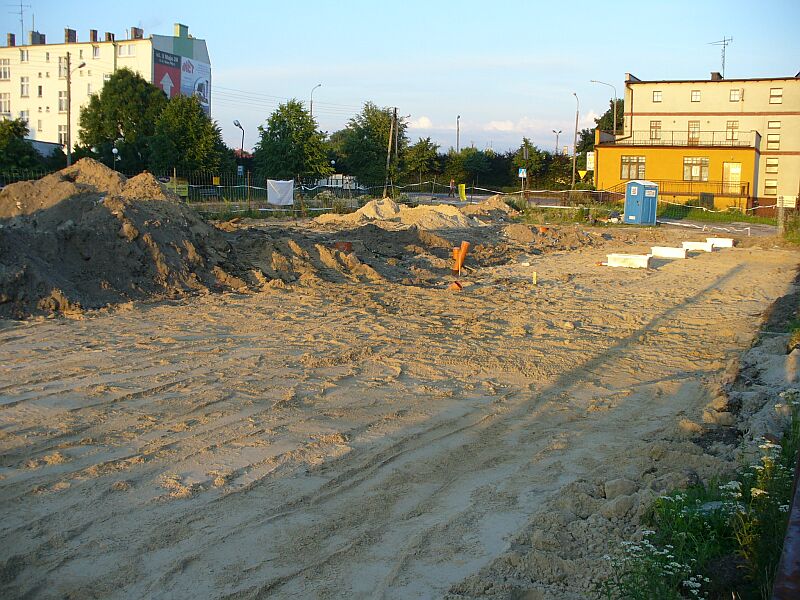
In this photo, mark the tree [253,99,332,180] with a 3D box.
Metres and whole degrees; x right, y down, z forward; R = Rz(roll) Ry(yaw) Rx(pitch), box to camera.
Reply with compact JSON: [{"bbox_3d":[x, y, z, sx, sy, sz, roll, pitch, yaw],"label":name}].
[{"bbox_3d":[-8.800,-12.377,70.000,6.300,8.000,6.200,1,8,-7],"label":"tree"}]

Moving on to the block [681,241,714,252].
[{"bbox_3d":[8.506,-1.529,24.382,0.820,0.270,0.420,5,9,28],"label":"block"}]

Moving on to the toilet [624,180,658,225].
[{"bbox_3d":[12.697,-5.140,44.849,1.170,2.280,1.150,-4,9,-32],"label":"toilet"}]

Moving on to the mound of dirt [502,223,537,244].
[{"bbox_3d":[3.779,-2.126,26.967,1.000,0.500,1.000,1,8,0],"label":"mound of dirt"}]

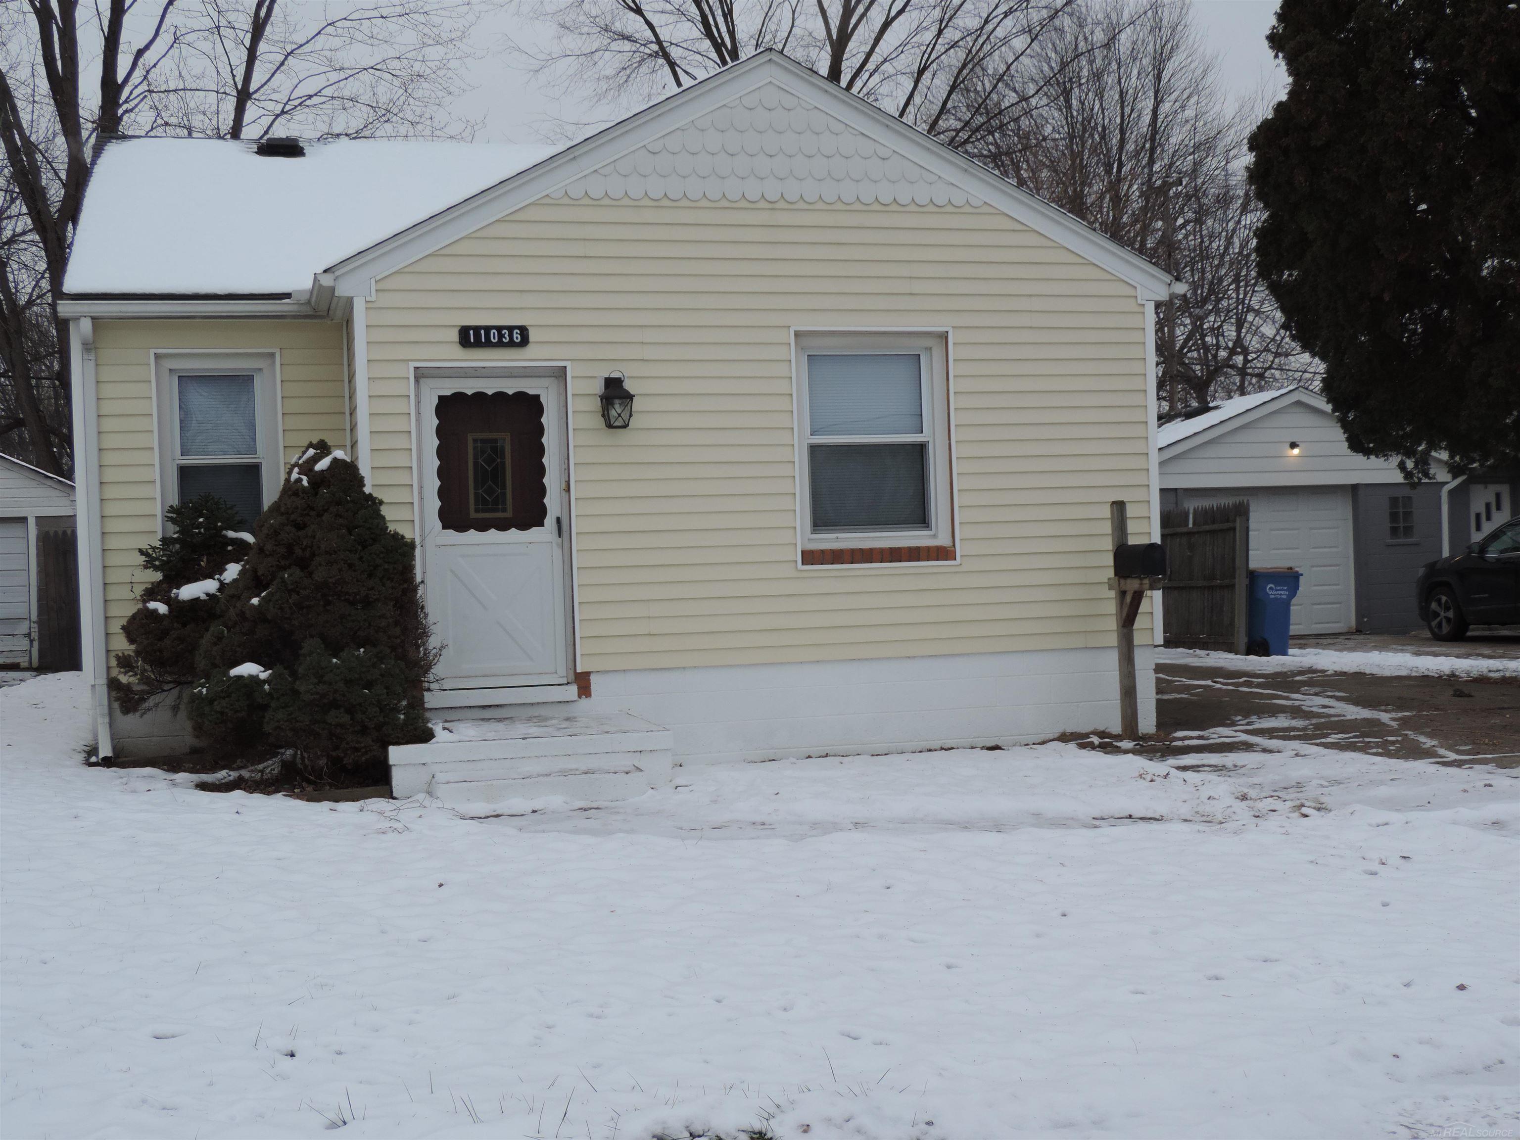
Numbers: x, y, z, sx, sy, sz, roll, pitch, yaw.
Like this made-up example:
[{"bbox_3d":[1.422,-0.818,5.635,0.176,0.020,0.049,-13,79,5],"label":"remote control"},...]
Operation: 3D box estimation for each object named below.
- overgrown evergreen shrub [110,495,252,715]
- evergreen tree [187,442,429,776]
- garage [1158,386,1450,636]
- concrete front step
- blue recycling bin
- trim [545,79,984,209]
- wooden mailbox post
[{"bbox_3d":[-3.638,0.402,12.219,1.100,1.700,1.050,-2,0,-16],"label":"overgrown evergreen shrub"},{"bbox_3d":[-2.729,0.258,11.443,1.450,2.070,1.400,-2,0,-16],"label":"evergreen tree"},{"bbox_3d":[6.891,-0.826,30.037,4.950,3.580,6.400,-2,0,-16],"label":"garage"},{"bbox_3d":[-1.462,1.147,11.477,1.660,0.350,1.720,-2,0,-16],"label":"concrete front step"},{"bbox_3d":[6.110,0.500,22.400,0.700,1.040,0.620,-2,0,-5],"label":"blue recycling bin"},{"bbox_3d":[0.082,-2.900,12.813,3.070,0.880,0.050,-2,0,-16],"label":"trim"},{"bbox_3d":[2.640,0.350,13.344,0.170,1.700,0.610,-2,0,-16],"label":"wooden mailbox post"}]

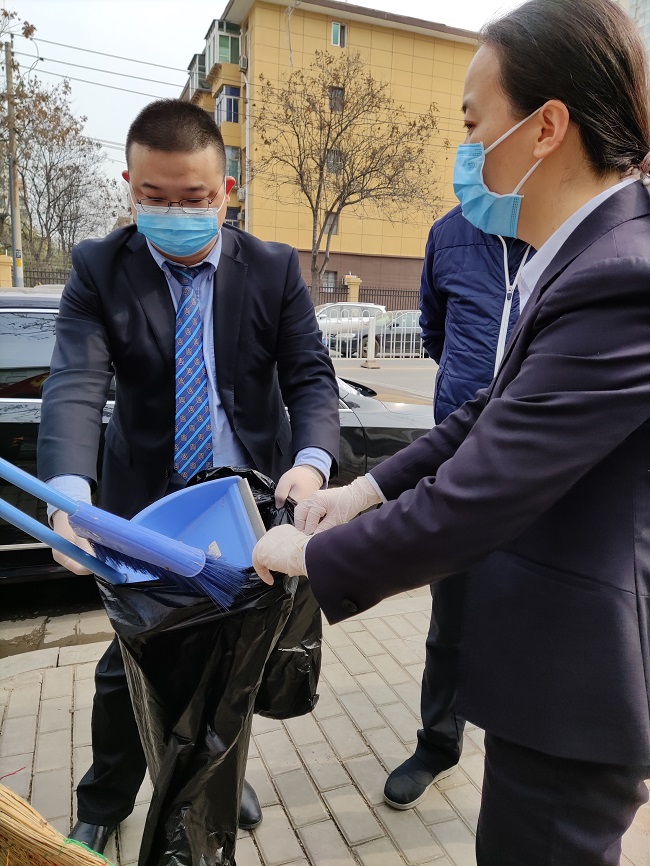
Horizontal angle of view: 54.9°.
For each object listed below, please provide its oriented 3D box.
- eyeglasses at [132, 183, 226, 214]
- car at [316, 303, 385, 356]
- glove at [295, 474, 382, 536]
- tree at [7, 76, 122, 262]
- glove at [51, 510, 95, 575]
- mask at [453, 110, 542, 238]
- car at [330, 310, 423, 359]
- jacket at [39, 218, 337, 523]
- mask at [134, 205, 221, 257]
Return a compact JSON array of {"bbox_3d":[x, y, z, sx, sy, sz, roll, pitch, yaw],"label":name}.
[{"bbox_3d":[-0.269,-0.437,1.138,0.145,0.042,0.140,0,38,-10],"label":"eyeglasses"},{"bbox_3d":[0.499,-4.376,25.000,4.550,1.640,1.820,-3,12,-24],"label":"car"},{"bbox_3d":[0.024,0.130,1.120,0.160,0.080,0.090,-20,14,-6],"label":"glove"},{"bbox_3d":[-10.490,-9.011,25.000,4.500,9.500,4.500,2,11,0],"label":"tree"},{"bbox_3d":[-0.472,0.205,1.170,0.090,0.120,0.100,-5,13,-31],"label":"glove"},{"bbox_3d":[0.208,-0.298,0.772,0.110,0.125,0.138,7,12,30],"label":"mask"},{"bbox_3d":[2.053,-3.047,18.966,4.600,1.470,1.800,-4,13,-30],"label":"car"},{"bbox_3d":[-0.268,-0.035,1.310,0.570,0.720,0.380,-1,15,-9],"label":"jacket"},{"bbox_3d":[-0.258,-0.354,1.095,0.145,0.100,0.075,0,38,-10],"label":"mask"}]

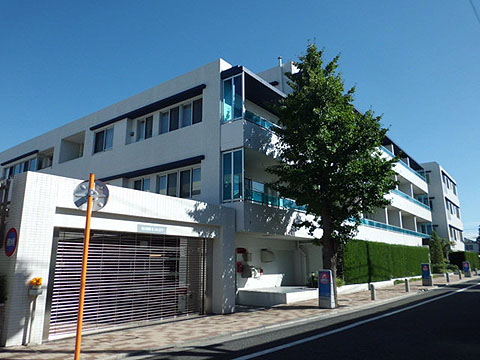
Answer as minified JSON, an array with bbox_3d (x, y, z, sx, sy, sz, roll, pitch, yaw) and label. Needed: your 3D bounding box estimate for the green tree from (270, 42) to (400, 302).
[{"bbox_3d":[3.520,-0.565,13.851,4.850,10.300,4.700,0,-13,0],"label":"green tree"}]

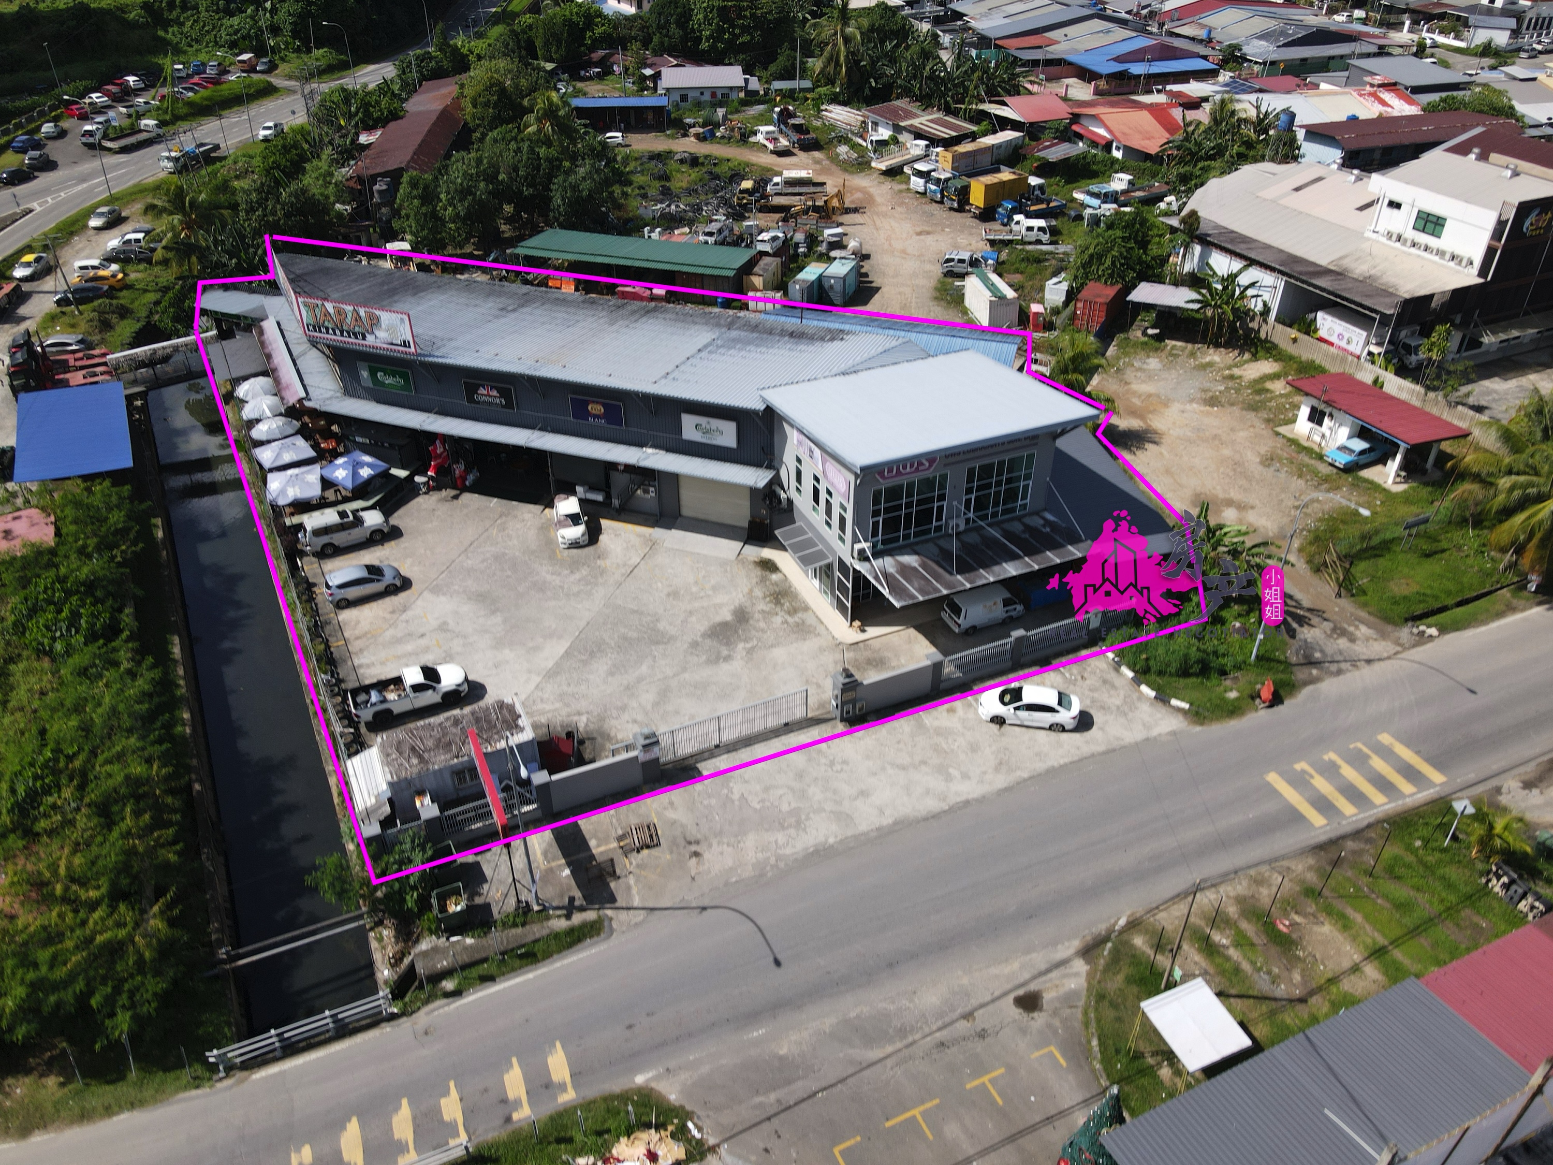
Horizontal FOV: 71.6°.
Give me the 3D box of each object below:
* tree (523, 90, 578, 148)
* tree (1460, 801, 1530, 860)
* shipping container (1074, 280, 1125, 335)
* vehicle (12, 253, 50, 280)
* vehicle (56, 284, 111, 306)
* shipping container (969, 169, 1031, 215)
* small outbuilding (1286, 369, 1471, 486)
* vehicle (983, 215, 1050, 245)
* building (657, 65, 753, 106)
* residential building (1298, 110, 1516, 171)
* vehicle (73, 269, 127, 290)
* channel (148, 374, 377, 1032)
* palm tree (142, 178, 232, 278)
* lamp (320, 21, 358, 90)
[{"bbox_3d":[-28.791,-57.372,136.860,7.000,9.600,7.000,0,33,0],"label":"tree"},{"bbox_3d":[27.897,9.820,41.890,2.300,2.100,2.300,27,42,35],"label":"tree"},{"bbox_3d":[26.988,-23.194,90.559,2.440,2.600,6.060,16,37,22],"label":"shipping container"},{"bbox_3d":[-70.861,-30.155,102.217,1.690,1.420,4.300,-4,34,-6],"label":"vehicle"},{"bbox_3d":[-62.216,-25.834,96.358,4.450,1.430,1.730,-17,37,-24],"label":"vehicle"},{"bbox_3d":[24.800,-43.700,120.000,6.060,2.600,2.440,-18,37,-25],"label":"shipping container"},{"bbox_3d":[39.165,-10.234,71.253,4.960,3.100,10.460,-12,35,-17],"label":"small outbuilding"},{"bbox_3d":[24.488,-35.730,109.762,6.350,2.150,1.900,0,34,1],"label":"vehicle"},{"bbox_3d":[-11.644,-79.373,172.233,14.000,5.000,9.000,-5,34,-7],"label":"building"},{"bbox_3d":[81.687,-56.935,139.901,29.200,5.200,9.000,-11,35,-17],"label":"residential building"},{"bbox_3d":[-61.373,-27.332,97.614,4.100,1.380,1.680,-2,34,-2],"label":"vehicle"},{"bbox_3d":[-32.180,-0.440,62.597,5.100,2.100,64.000,-17,38,-23],"label":"channel"},{"bbox_3d":[-50.356,-29.525,92.643,7.700,8.600,7.700,-1,35,0],"label":"palm tree"},{"bbox_3d":[-71.262,-85.371,176.710,3.300,11.400,0.400,7,34,11],"label":"lamp"}]

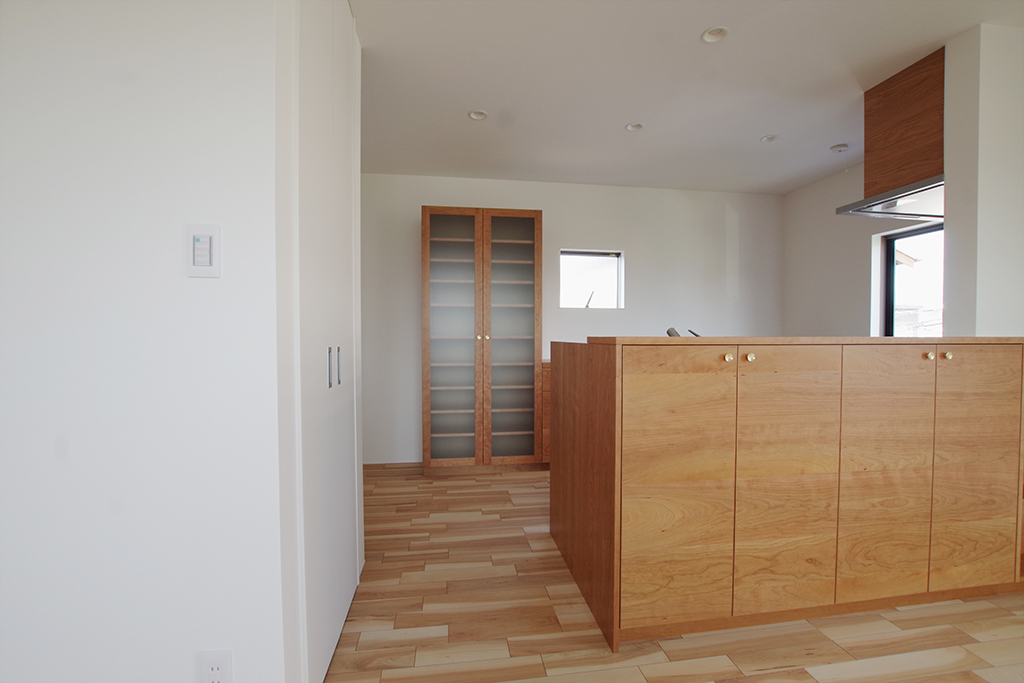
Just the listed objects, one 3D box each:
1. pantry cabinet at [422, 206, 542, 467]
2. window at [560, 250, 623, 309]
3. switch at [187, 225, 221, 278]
[{"bbox_3d":[-0.235,-0.029,3.343,0.893,1.918,0.365,0,1,-8],"label":"pantry cabinet"},{"bbox_3d":[0.682,-0.531,3.711,0.569,0.496,0.100,0,1,-8],"label":"window"},{"bbox_3d":[-0.674,-0.197,0.928,0.068,0.116,0.012,0,1,-8],"label":"switch"}]

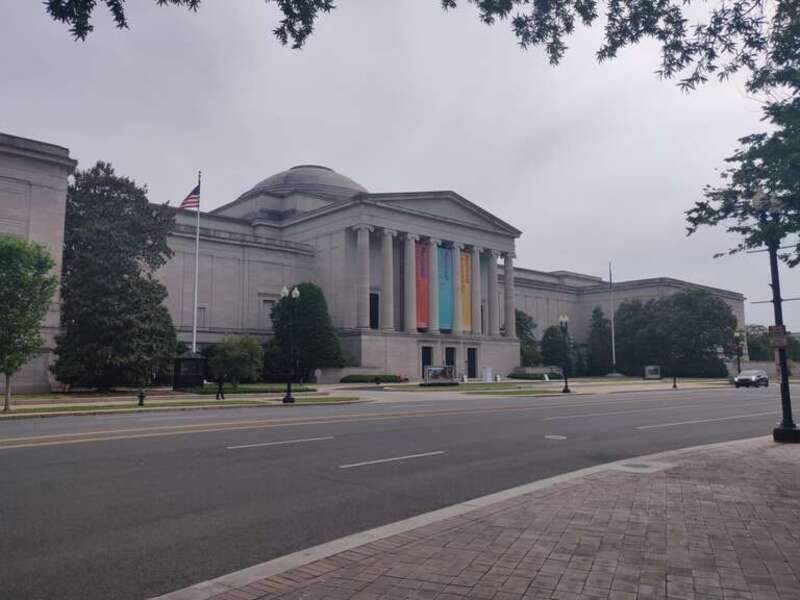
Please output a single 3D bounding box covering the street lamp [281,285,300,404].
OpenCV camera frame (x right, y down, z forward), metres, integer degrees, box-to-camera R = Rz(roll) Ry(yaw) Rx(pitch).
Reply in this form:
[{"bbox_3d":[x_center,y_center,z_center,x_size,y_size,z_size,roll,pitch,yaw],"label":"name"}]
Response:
[{"bbox_3d":[-5.915,2.349,30.931,1.050,6.200,0.600,6,-9,-42],"label":"street lamp"}]

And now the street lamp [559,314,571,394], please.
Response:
[{"bbox_3d":[12.898,4.140,45.022,1.050,6.200,0.600,6,-9,-42],"label":"street lamp"}]

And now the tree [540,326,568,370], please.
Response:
[{"bbox_3d":[32.130,10.367,119.597,5.800,10.400,5.800,6,-9,-42],"label":"tree"}]

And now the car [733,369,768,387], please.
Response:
[{"bbox_3d":[36.477,8.209,59.962,4.600,1.650,1.880,6,-9,-42],"label":"car"}]

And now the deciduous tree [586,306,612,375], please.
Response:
[{"bbox_3d":[45.104,9.135,129.803,5.800,15.200,5.800,6,-9,-42],"label":"deciduous tree"}]

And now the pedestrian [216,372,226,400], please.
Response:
[{"bbox_3d":[-10.515,5.105,33.940,0.600,1.680,0.550,6,-9,-42],"label":"pedestrian"}]

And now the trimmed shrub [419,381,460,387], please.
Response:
[{"bbox_3d":[3.756,8.035,54.945,4.200,0.450,1.100,6,-9,-42],"label":"trimmed shrub"}]

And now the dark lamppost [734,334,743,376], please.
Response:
[{"bbox_3d":[40.299,7.033,68.650,1.050,6.200,0.600,6,-9,-42],"label":"dark lamppost"}]

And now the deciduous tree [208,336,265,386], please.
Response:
[{"bbox_3d":[-14.369,5.423,50.207,4.900,4.500,4.900,6,-9,-42],"label":"deciduous tree"}]

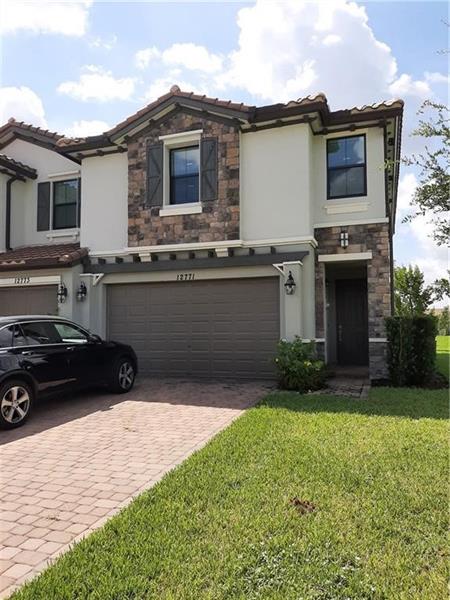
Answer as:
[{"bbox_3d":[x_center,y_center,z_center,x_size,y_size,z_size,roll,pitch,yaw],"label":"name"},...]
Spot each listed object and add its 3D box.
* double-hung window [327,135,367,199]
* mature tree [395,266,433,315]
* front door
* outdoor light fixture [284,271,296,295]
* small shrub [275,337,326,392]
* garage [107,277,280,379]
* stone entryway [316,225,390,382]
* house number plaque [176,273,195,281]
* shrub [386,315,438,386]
[{"bbox_3d":[2.980,-3.232,11.010,0.922,1.535,0.100,-2,-6,19],"label":"double-hung window"},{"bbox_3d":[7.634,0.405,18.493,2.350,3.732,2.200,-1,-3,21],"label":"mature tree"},{"bbox_3d":[3.521,0.625,12.345,0.925,2.383,0.080,-1,-3,21],"label":"front door"},{"bbox_3d":[1.442,-0.375,9.922,0.250,0.507,0.300,-1,-3,21],"label":"outdoor light fixture"},{"bbox_3d":[1.568,1.306,9.338,0.977,1.057,0.950,-1,-3,21],"label":"small shrub"},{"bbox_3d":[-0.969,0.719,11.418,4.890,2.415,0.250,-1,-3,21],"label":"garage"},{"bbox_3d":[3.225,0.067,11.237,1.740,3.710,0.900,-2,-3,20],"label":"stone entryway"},{"bbox_3d":[-0.984,-0.578,11.336,0.502,0.182,0.030,-1,-3,21],"label":"house number plaque"},{"bbox_3d":[4.148,1.095,10.015,1.021,1.495,1.050,-1,-3,21],"label":"shrub"}]

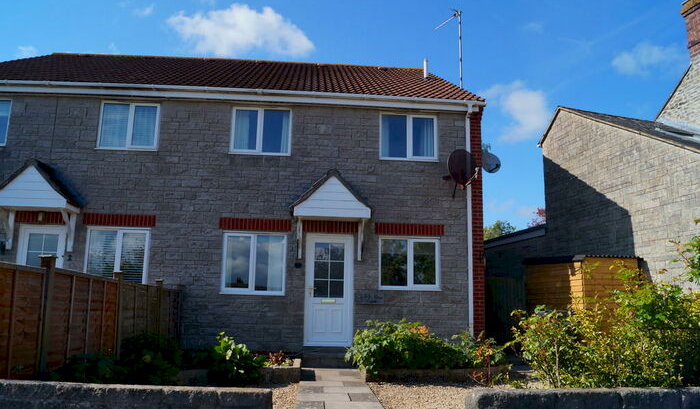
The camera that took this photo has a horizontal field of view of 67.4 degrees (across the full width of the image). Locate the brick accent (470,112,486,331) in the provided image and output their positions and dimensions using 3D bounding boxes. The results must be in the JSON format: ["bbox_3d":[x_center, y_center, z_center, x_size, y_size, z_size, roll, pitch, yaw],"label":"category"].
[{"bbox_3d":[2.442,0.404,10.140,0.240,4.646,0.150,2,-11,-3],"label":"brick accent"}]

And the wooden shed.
[{"bbox_3d":[4.653,2.118,10.615,1.155,2.010,2.281,3,-11,-8],"label":"wooden shed"}]

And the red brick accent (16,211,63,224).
[{"bbox_3d":[-5.722,0.263,9.904,1.081,0.212,0.100,2,-8,-3],"label":"red brick accent"}]

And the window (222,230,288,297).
[{"bbox_3d":[-1.823,1.125,10.014,1.206,1.165,0.100,2,-8,-3],"label":"window"}]

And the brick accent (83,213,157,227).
[{"bbox_3d":[-4.253,0.300,9.734,1.350,0.218,0.100,2,-11,-3],"label":"brick accent"}]

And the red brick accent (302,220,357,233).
[{"bbox_3d":[-0.374,0.442,10.177,1.081,0.227,0.100,2,-8,-3],"label":"red brick accent"}]

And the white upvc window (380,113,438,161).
[{"bbox_3d":[1.171,-1.327,10.363,1.156,0.973,0.100,2,-11,-3],"label":"white upvc window"}]

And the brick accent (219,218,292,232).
[{"bbox_3d":[-1.805,0.399,10.103,1.353,0.222,0.100,2,-8,-3],"label":"brick accent"}]

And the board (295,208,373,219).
[{"bbox_3d":[-0.310,0.163,9.412,1.378,0.145,0.040,2,-11,-3],"label":"board"}]

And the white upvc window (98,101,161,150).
[{"bbox_3d":[-4.302,-1.513,10.233,1.145,0.937,0.100,2,-8,-3],"label":"white upvc window"}]

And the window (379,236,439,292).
[{"bbox_3d":[1.130,1.116,9.882,1.180,0.987,0.100,2,-11,-3],"label":"window"}]

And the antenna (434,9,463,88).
[{"bbox_3d":[2.447,-3.559,12.877,0.350,2.280,1.050,9,-14,-35],"label":"antenna"}]

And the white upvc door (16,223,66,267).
[{"bbox_3d":[-5.767,1.450,9.752,0.902,2.117,0.100,2,-8,-3],"label":"white upvc door"}]

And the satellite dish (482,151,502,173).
[{"bbox_3d":[2.906,-0.843,10.830,0.460,0.460,0.380,9,-14,-35],"label":"satellite dish"}]

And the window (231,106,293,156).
[{"bbox_3d":[-1.746,-1.428,10.363,1.180,0.922,0.100,2,-8,-3],"label":"window"}]

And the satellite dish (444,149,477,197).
[{"bbox_3d":[2.066,-0.608,9.796,0.660,0.880,0.570,9,-14,-35],"label":"satellite dish"}]

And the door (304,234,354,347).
[{"bbox_3d":[-0.396,1.623,10.027,0.917,2.117,0.100,2,-8,-3],"label":"door"}]

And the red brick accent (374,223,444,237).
[{"bbox_3d":[1.140,0.496,10.014,1.350,0.218,0.100,2,-11,-3],"label":"red brick accent"}]

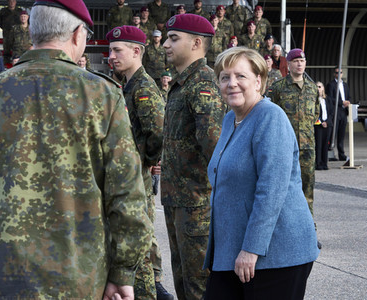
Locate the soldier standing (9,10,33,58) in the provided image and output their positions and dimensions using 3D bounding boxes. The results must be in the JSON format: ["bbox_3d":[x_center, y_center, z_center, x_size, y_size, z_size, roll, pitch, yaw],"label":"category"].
[{"bbox_3d":[-3.040,-1.727,16.770,0.540,1.830,0.340,-1,5,-12],"label":"soldier standing"}]

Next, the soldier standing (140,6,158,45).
[{"bbox_3d":[-0.739,-2.040,18.069,0.530,1.800,0.340,0,4,-5],"label":"soldier standing"}]

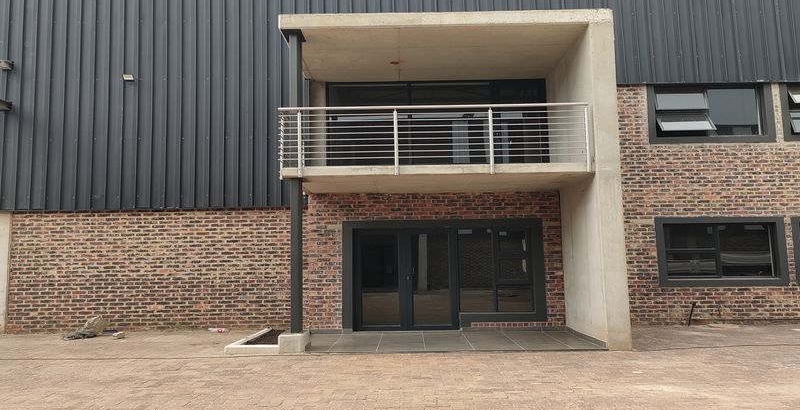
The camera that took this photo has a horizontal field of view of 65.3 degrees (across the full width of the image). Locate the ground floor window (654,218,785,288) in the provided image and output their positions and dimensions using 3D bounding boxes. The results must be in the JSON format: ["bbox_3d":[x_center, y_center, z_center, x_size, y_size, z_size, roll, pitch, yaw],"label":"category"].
[{"bbox_3d":[6.748,0.967,13.052,2.694,1.452,0.160,-1,-6,1],"label":"ground floor window"}]

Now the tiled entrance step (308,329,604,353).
[{"bbox_3d":[0.949,2.488,11.393,4.790,0.095,2.680,-1,-6,1],"label":"tiled entrance step"}]

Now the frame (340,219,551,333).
[{"bbox_3d":[0.900,1.461,12.855,4.169,2.269,0.160,-1,-6,1],"label":"frame"}]

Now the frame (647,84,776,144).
[{"bbox_3d":[6.686,-1.981,13.377,2.666,1.328,0.160,-1,-6,1],"label":"frame"}]

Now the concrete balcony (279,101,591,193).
[{"bbox_3d":[0.603,-0.941,11.751,5.280,1.170,2.730,-1,-6,1],"label":"concrete balcony"}]

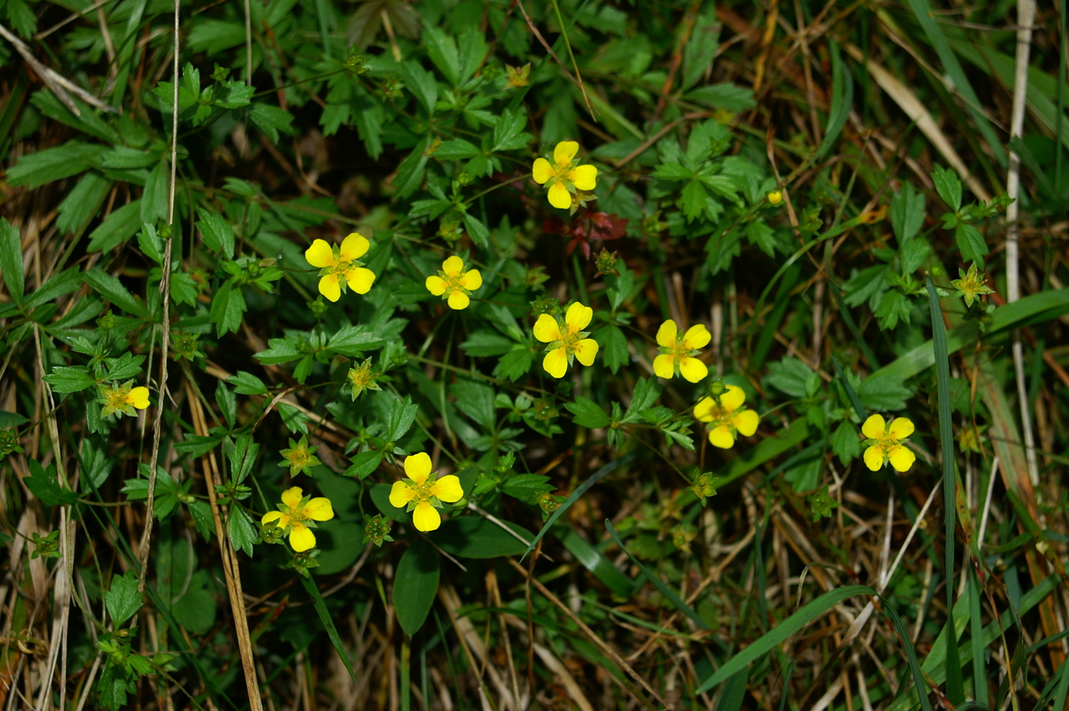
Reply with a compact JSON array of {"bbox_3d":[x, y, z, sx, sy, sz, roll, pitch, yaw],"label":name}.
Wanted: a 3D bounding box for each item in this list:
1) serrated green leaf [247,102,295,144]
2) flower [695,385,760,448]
[{"bbox_3d":[-0.043,-0.037,0.575,0.009,0.003,0.006,38,72,15],"label":"serrated green leaf"},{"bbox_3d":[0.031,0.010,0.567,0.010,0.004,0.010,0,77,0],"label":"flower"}]

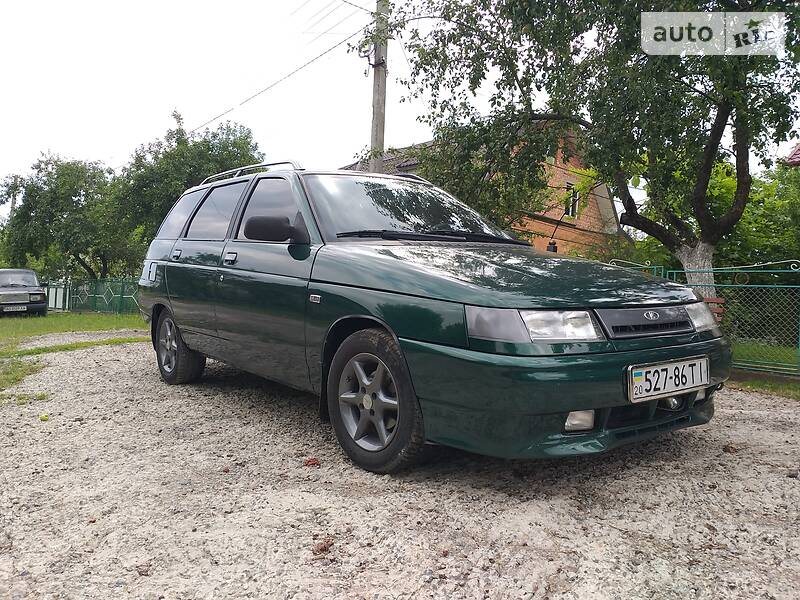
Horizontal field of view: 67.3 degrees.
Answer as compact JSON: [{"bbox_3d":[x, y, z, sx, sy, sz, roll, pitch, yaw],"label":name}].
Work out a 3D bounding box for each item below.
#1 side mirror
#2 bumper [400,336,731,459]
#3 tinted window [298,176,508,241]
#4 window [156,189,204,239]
[{"bbox_3d":[-0.571,-0.331,2.785,0.240,0.155,0.220,-1,2,-37],"label":"side mirror"},{"bbox_3d":[0.805,0.306,2.359,1.640,0.370,0.560,-1,2,-37],"label":"bumper"},{"bbox_3d":[0.054,-0.505,3.321,1.360,0.120,0.790,-1,36,-37],"label":"tinted window"},{"bbox_3d":[-1.623,-0.604,4.383,0.070,0.340,0.880,20,-10,-36],"label":"window"}]

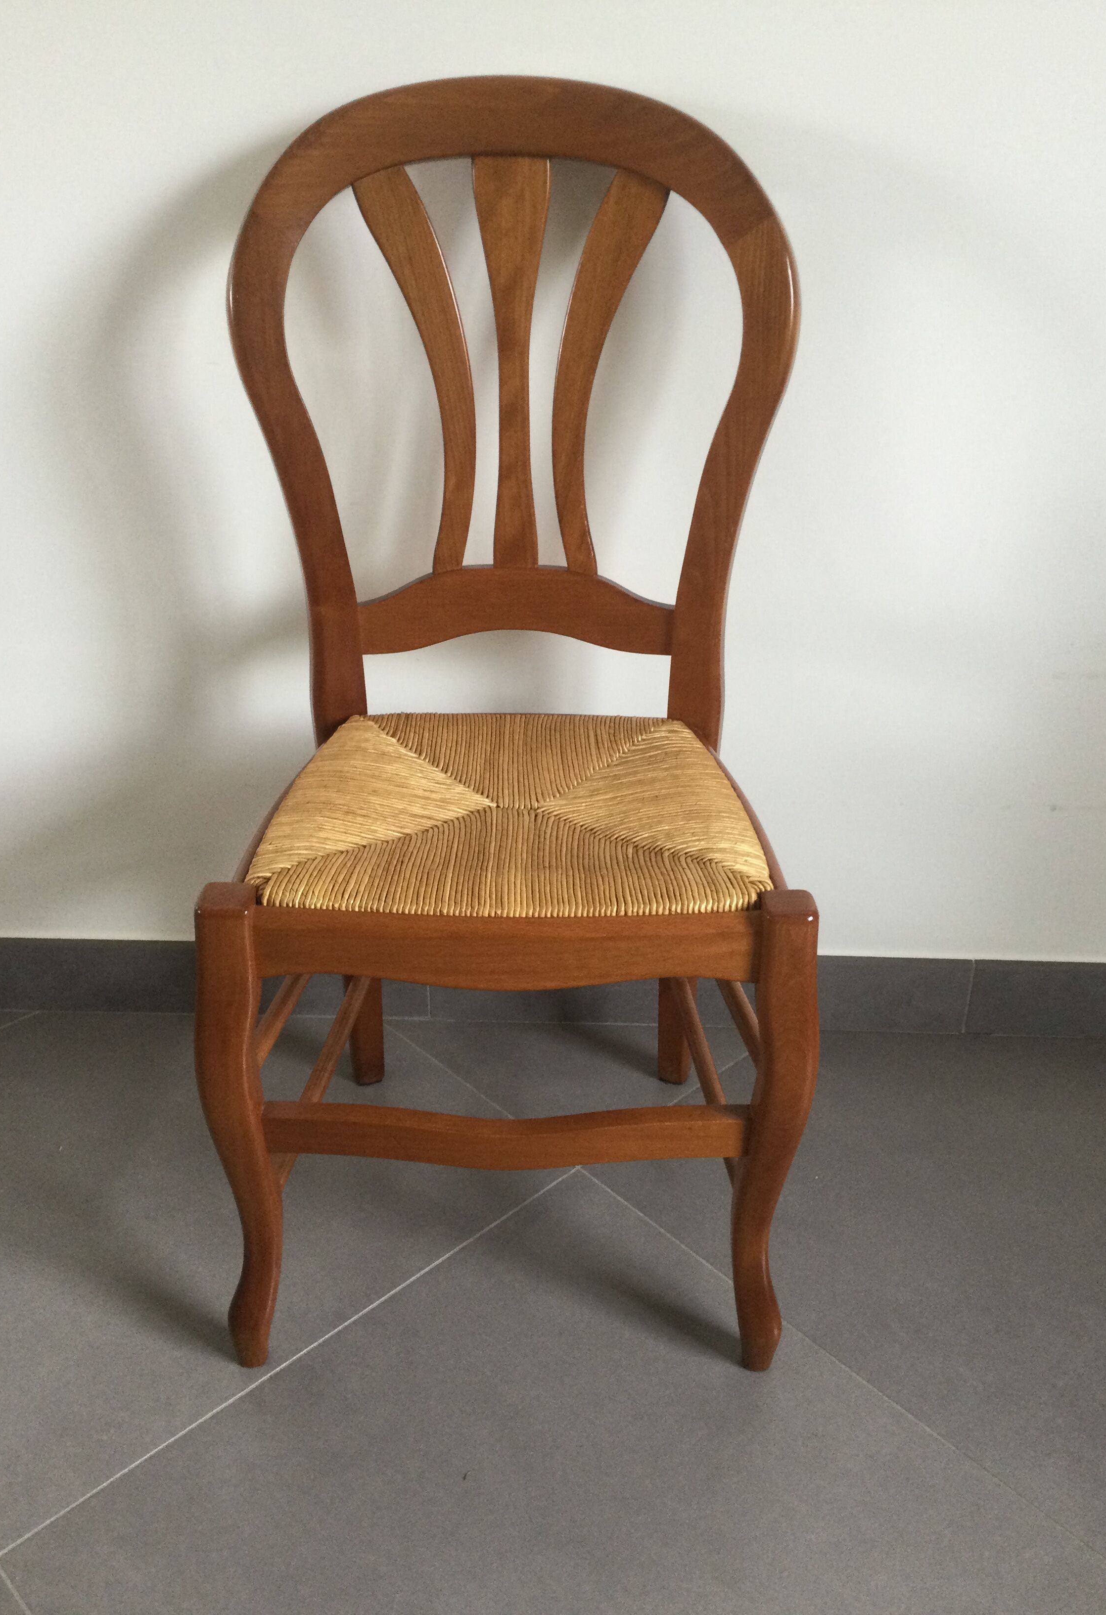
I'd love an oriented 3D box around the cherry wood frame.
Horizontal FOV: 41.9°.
[{"bbox_3d":[-0.034,-0.050,1.173,0.462,0.956,0.455,1,29,1],"label":"cherry wood frame"}]

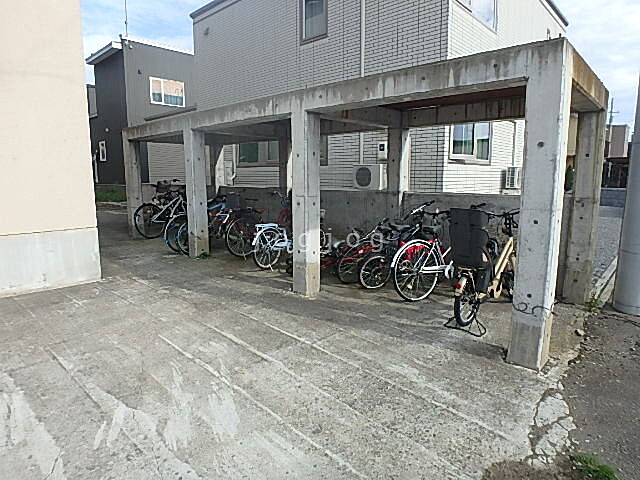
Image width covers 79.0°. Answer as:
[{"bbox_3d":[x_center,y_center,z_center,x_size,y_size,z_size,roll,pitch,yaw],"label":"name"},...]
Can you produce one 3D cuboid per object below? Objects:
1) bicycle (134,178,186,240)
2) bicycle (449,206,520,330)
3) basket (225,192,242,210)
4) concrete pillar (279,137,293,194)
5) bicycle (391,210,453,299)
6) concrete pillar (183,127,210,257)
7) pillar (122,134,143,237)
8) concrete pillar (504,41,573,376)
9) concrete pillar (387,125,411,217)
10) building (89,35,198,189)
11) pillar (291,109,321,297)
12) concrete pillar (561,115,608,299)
[{"bbox_3d":[-3.108,-0.622,8.111,0.570,1.070,1.750,5,10,32],"label":"bicycle"},{"bbox_3d":[1.882,0.207,4.223,1.650,1.200,0.580,-8,11,-42],"label":"bicycle"},{"bbox_3d":[-1.671,-0.744,7.500,0.320,0.270,0.270,8,11,44],"label":"basket"},{"bbox_3d":[-0.632,-0.982,7.799,0.239,2.093,0.244,7,11,42],"label":"concrete pillar"},{"bbox_3d":[1.600,0.159,4.768,1.780,1.050,0.570,-5,9,-30],"label":"bicycle"},{"bbox_3d":[-2.006,-0.732,6.360,0.239,2.008,0.244,7,11,42],"label":"concrete pillar"},{"bbox_3d":[-3.800,-1.096,7.960,0.239,2.083,0.244,7,11,42],"label":"pillar"},{"bbox_3d":[1.710,-0.211,3.028,0.239,2.444,0.244,7,11,42],"label":"concrete pillar"},{"bbox_3d":[1.231,-0.622,6.142,0.239,2.200,0.244,7,11,42],"label":"concrete pillar"},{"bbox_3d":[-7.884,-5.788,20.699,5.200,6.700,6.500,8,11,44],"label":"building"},{"bbox_3d":[-0.165,-0.396,4.720,0.239,2.159,0.244,7,11,42],"label":"pillar"},{"bbox_3d":[3.053,-0.358,4.510,0.239,2.159,0.244,7,11,42],"label":"concrete pillar"}]

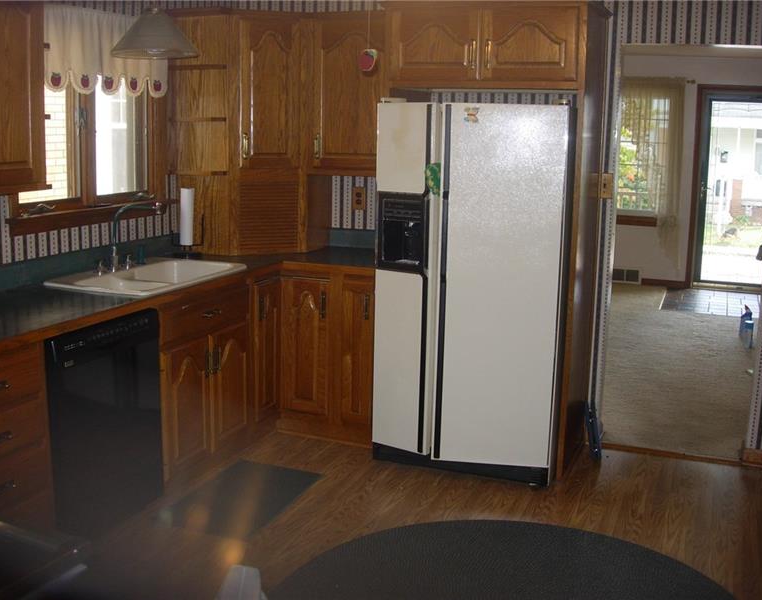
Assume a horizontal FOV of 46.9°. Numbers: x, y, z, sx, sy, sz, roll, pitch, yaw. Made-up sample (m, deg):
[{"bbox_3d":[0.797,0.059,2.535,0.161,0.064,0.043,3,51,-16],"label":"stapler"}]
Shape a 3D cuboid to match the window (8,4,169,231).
[{"bbox_3d":[-1.321,-0.846,4.114,0.118,0.985,1.152,5,12,21],"label":"window"}]

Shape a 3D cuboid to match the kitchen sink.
[{"bbox_3d":[-1.044,-0.032,4.073,0.547,0.187,0.847,5,12,21],"label":"kitchen sink"}]

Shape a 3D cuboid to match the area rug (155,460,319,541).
[{"bbox_3d":[-0.611,0.848,3.836,0.453,0.010,0.709,5,12,21],"label":"area rug"}]

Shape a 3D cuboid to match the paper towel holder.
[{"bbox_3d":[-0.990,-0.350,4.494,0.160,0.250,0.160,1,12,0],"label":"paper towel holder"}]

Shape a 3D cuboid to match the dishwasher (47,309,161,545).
[{"bbox_3d":[-1.311,0.476,3.479,0.601,0.847,0.625,5,12,21],"label":"dishwasher"}]

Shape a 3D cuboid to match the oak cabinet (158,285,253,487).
[{"bbox_3d":[-1.062,0.357,4.089,0.601,0.837,0.724,5,12,21],"label":"oak cabinet"}]

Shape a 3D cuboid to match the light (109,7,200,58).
[{"bbox_3d":[-0.959,-1.129,3.720,0.360,0.215,0.360,6,13,25],"label":"light"}]

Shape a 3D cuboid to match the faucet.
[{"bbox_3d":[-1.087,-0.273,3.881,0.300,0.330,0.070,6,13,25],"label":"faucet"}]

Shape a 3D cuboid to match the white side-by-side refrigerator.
[{"bbox_3d":[0.482,-0.074,4.176,0.845,1.700,0.710,5,13,20],"label":"white side-by-side refrigerator"}]

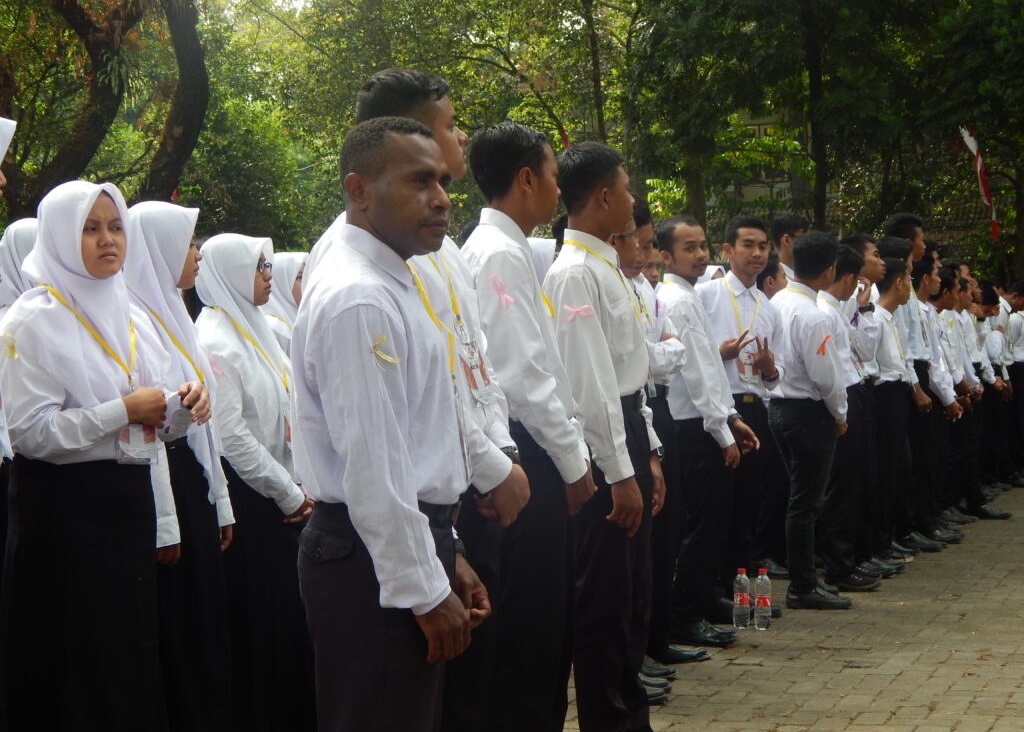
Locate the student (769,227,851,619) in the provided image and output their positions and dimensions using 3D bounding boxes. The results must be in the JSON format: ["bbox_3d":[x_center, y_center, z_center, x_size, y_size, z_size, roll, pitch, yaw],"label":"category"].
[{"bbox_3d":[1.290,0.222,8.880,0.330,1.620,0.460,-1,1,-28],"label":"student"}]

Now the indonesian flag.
[{"bbox_3d":[4.114,-1.609,18.000,0.350,1.010,0.200,0,1,13],"label":"indonesian flag"}]

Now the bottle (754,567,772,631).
[{"bbox_3d":[1.001,0.929,8.120,0.066,0.245,0.066,0,1,0],"label":"bottle"}]

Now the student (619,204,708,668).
[{"bbox_3d":[0.537,0.240,7.480,0.360,1.670,0.480,0,1,30],"label":"student"}]

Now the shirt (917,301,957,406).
[{"bbox_3d":[2.277,-0.067,11.000,0.330,0.570,0.450,0,1,22],"label":"shirt"}]

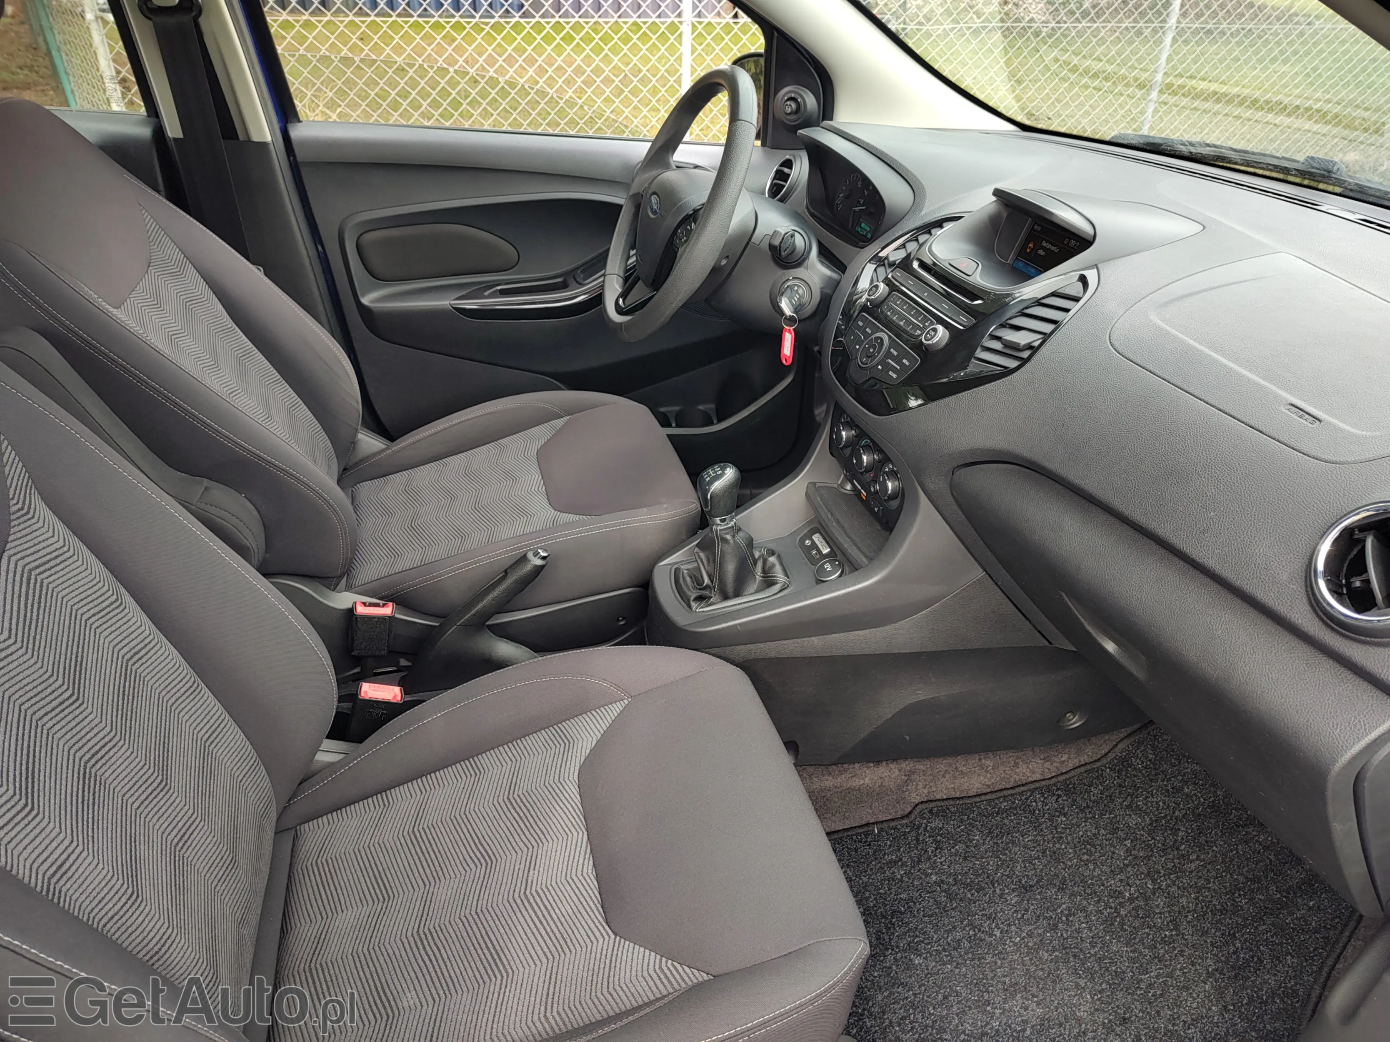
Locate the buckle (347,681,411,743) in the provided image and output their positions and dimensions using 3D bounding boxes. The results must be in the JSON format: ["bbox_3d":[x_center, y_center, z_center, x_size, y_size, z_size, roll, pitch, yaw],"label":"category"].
[{"bbox_3d":[-0.351,0.216,1.017,0.046,0.068,0.026,11,27,-21],"label":"buckle"}]

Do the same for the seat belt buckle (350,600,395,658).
[{"bbox_3d":[-0.390,0.133,1.119,0.047,0.063,0.027,3,30,-20],"label":"seat belt buckle"}]

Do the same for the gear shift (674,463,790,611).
[{"bbox_3d":[0.036,0.003,1.103,0.130,0.168,0.098,-15,36,-10],"label":"gear shift"}]

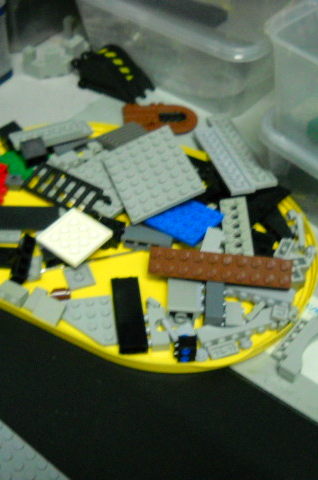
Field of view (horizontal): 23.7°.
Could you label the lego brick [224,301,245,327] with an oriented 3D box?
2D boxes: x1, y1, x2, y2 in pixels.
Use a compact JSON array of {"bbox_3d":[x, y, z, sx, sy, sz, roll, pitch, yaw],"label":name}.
[{"bbox_3d":[0.041,0.042,0.423,0.011,0.008,0.016,1,47,-3],"label":"lego brick"}]

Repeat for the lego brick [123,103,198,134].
[{"bbox_3d":[0.001,-0.082,0.526,0.052,0.005,0.032,0,51,0],"label":"lego brick"}]

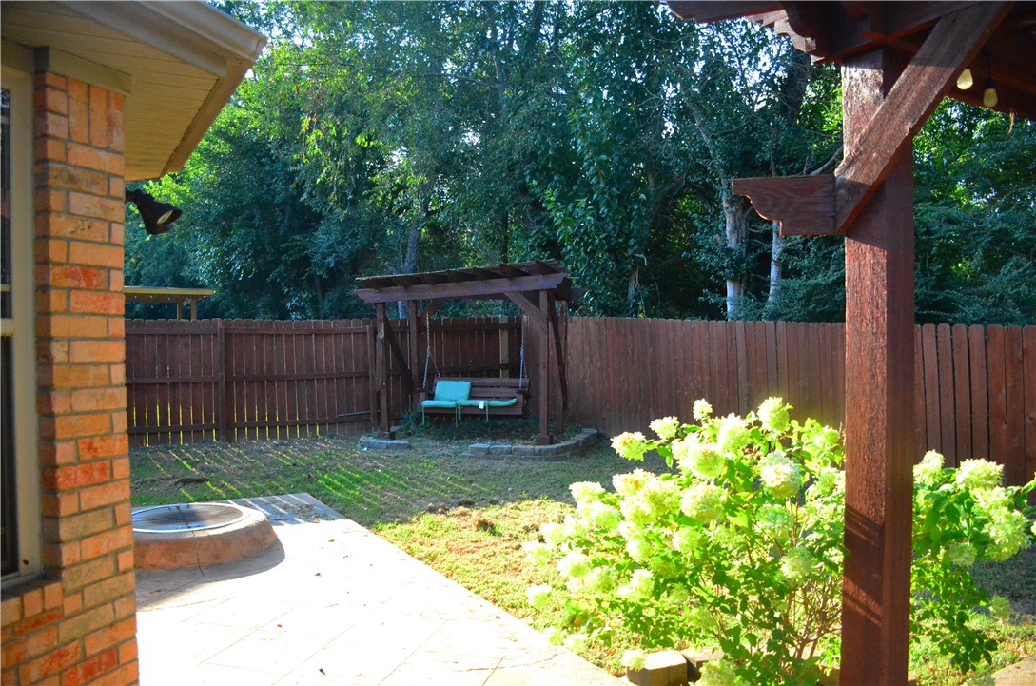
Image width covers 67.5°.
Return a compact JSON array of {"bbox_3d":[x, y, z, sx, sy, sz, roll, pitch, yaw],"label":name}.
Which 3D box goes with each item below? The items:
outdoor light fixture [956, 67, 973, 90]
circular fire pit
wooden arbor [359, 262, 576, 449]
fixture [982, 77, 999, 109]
[{"bbox_3d":[1.496,-0.887,2.600,0.050,0.075,0.050,-1,2,-32],"label":"outdoor light fixture"},{"bbox_3d":[-2.467,1.428,5.896,1.280,0.210,1.280,-1,1,0],"label":"circular fire pit"},{"bbox_3d":[-0.660,0.134,11.500,3.050,2.420,1.650,0,1,18],"label":"wooden arbor"},{"bbox_3d":[1.708,-0.900,2.800,0.052,0.110,0.052,-1,2,-32],"label":"fixture"}]

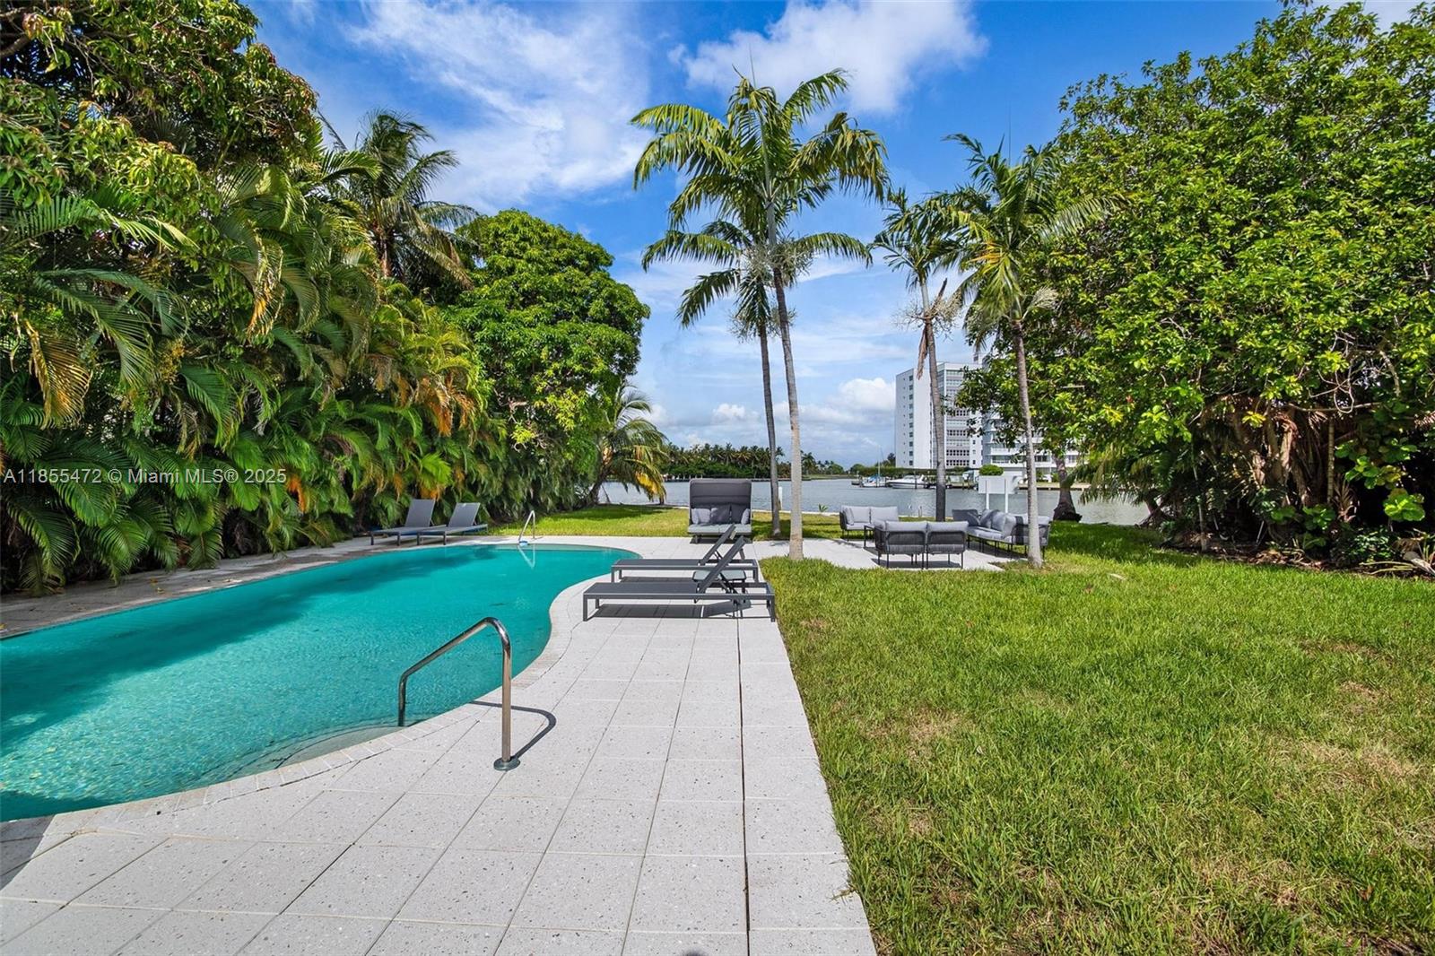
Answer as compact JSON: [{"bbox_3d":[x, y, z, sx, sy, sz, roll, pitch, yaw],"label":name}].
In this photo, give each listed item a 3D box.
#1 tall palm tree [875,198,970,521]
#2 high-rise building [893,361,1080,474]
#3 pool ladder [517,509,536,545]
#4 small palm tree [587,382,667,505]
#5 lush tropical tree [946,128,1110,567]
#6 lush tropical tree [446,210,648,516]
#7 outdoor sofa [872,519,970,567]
[{"bbox_3d":[5.200,-2.950,14.200,2.700,8.800,2.700,0,0,0],"label":"tall palm tree"},{"bbox_3d":[72.000,-15.200,150.000,42.000,32.500,32.000,0,0,-13],"label":"high-rise building"},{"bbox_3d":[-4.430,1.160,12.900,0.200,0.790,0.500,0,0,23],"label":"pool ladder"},{"bbox_3d":[-4.500,-1.700,27.600,4.200,6.100,4.200,0,0,0],"label":"small palm tree"},{"bbox_3d":[5.200,-2.130,9.450,2.800,7.200,2.800,0,0,0],"label":"lush tropical tree"},{"bbox_3d":[-5.850,-3.800,19.000,7.100,10.400,6.800,0,0,0],"label":"lush tropical tree"},{"bbox_3d":[3.410,1.098,9.390,1.340,0.765,0.750,0,0,2],"label":"outdoor sofa"}]

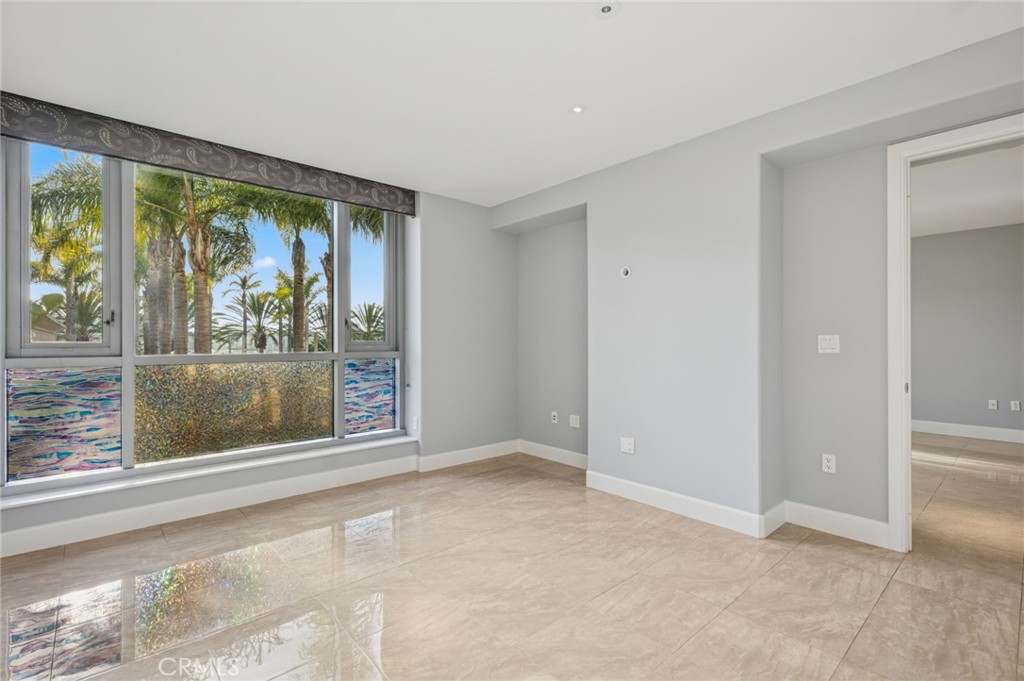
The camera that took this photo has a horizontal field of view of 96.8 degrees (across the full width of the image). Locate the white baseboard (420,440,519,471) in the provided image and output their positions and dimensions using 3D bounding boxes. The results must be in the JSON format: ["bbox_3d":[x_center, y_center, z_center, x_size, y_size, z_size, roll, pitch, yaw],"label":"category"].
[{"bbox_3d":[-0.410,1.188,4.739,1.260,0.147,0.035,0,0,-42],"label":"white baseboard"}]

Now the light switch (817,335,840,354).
[{"bbox_3d":[2.076,0.026,2.979,0.012,0.116,0.117,0,0,-42],"label":"light switch"}]

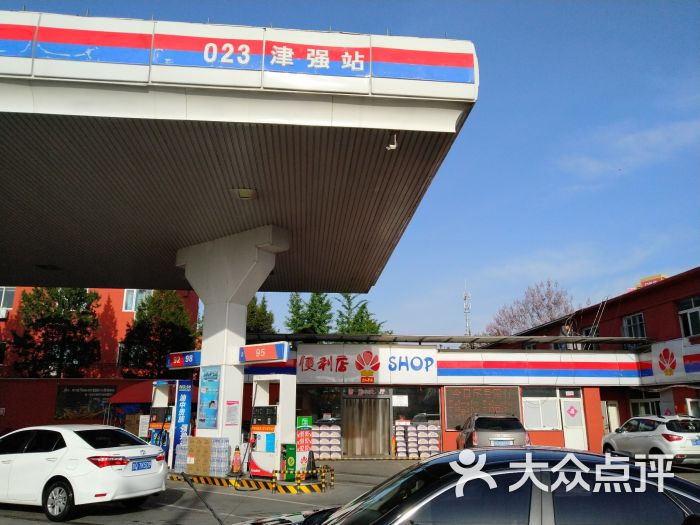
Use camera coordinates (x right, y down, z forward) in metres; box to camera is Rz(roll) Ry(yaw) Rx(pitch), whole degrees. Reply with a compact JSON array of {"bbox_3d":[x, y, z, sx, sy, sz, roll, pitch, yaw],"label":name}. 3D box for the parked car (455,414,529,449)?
[{"bbox_3d":[4.589,5.895,18.085,1.790,1.700,4.400,-1,-16,4],"label":"parked car"}]

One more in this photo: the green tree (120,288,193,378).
[{"bbox_3d":[-9.167,4.914,26.000,3.600,7.700,3.500,6,-16,-18],"label":"green tree"}]

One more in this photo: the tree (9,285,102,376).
[{"bbox_3d":[-13.976,4.577,26.000,4.300,8.300,4.000,8,-18,-27],"label":"tree"}]

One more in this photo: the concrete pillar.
[{"bbox_3d":[-3.676,2.545,15.842,4.280,6.546,0.780,-11,-19,36],"label":"concrete pillar"}]

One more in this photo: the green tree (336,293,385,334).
[{"bbox_3d":[0.615,5.963,32.000,3.200,9.000,3.200,0,-16,1],"label":"green tree"}]

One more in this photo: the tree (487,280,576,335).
[{"bbox_3d":[12.701,6.766,38.001,6.600,10.800,6.200,-5,-16,18],"label":"tree"}]

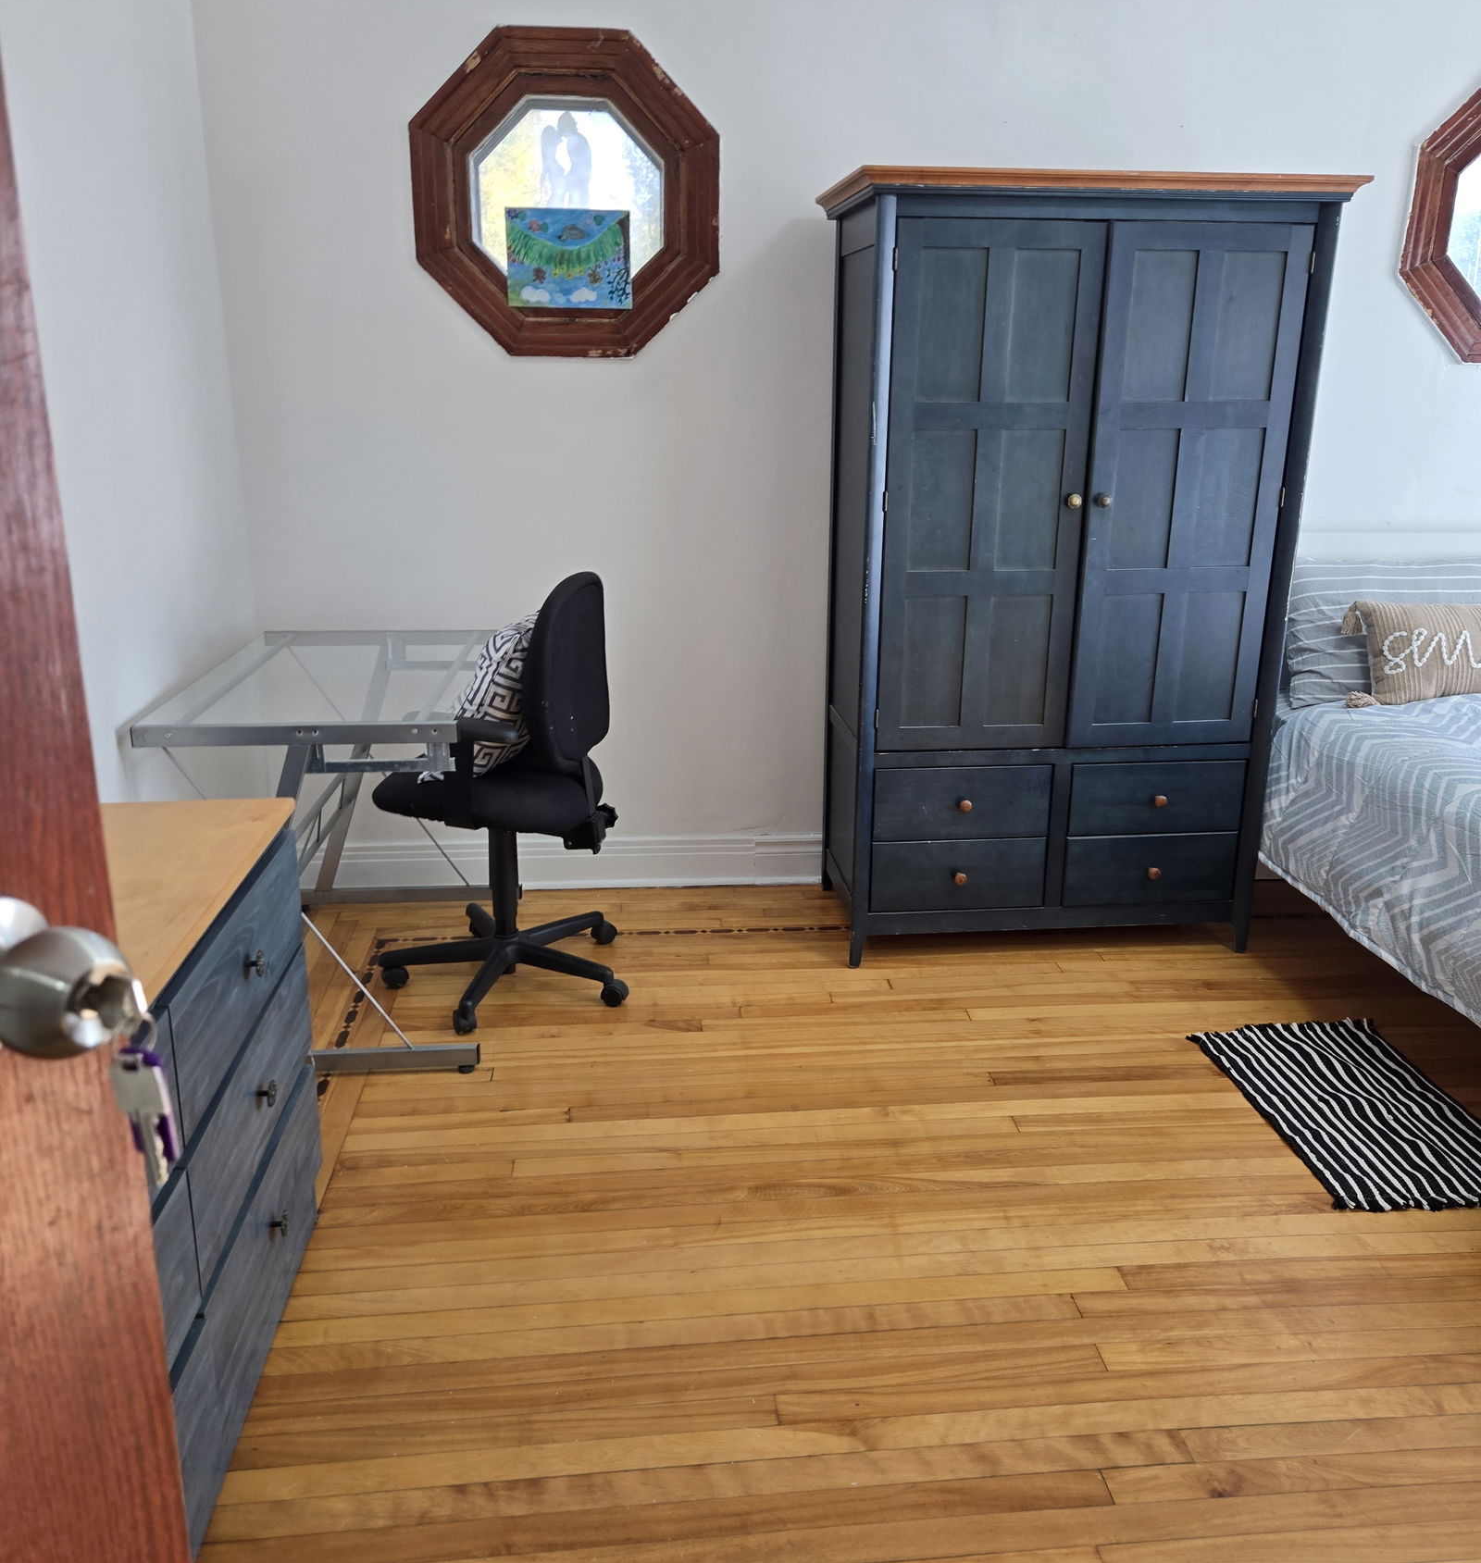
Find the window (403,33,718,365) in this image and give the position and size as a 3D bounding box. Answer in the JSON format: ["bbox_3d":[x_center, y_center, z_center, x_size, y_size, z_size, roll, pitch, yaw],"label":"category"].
[{"bbox_3d":[-0.421,-1.426,3.210,0.742,0.736,0.100,-1,17,-6],"label":"window"}]

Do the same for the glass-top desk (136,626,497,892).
[{"bbox_3d":[-0.892,0.104,3.049,0.605,0.736,1.015,-1,17,-6],"label":"glass-top desk"}]

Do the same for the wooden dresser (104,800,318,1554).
[{"bbox_3d":[-0.820,0.558,1.530,0.397,0.733,1.184,-1,17,-6],"label":"wooden dresser"}]

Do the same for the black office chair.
[{"bbox_3d":[-0.527,0.003,2.992,0.612,0.968,0.599,4,17,11],"label":"black office chair"}]

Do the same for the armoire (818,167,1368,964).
[{"bbox_3d":[0.748,-0.477,3.218,1.075,1.783,0.599,-1,17,-6],"label":"armoire"}]

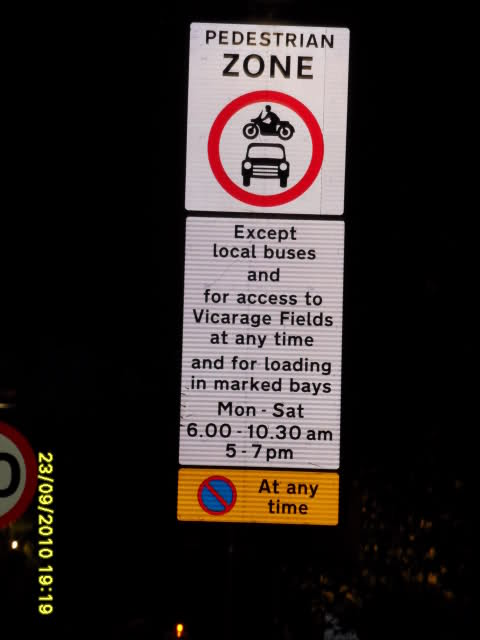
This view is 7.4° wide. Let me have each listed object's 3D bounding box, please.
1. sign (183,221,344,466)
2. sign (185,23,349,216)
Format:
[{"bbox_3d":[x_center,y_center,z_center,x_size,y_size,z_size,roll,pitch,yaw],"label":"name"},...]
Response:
[{"bbox_3d":[0.114,0.118,18.415,0.795,1.238,0.040,2,-5,-2],"label":"sign"},{"bbox_3d":[0.138,-1.002,18.513,0.800,0.946,0.040,2,-5,-2],"label":"sign"}]

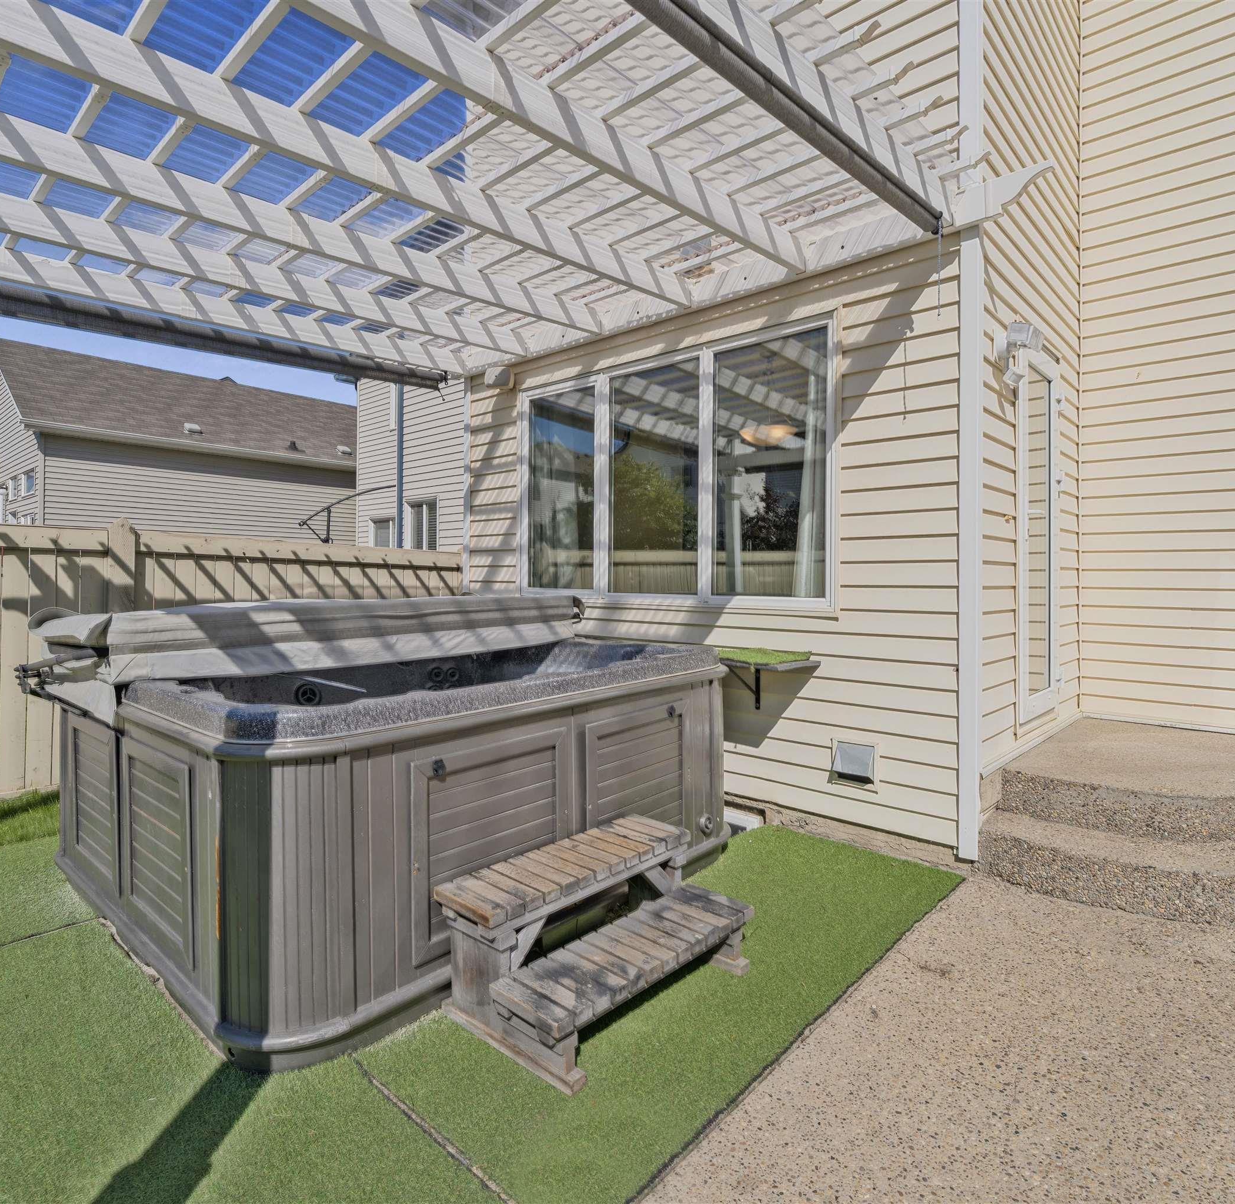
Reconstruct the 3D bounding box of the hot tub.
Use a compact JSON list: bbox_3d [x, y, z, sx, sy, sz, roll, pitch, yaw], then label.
[{"bbox_3d":[-0.996,0.666,3.289,2.250,1.070,2.240,2,3,42],"label":"hot tub"}]

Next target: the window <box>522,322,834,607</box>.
[{"bbox_3d":[0.193,-0.724,4.340,2.390,1.480,0.100,2,3,42],"label":"window"}]

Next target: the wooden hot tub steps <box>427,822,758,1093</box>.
[{"bbox_3d":[-0.059,0.998,2.149,0.538,0.396,0.853,2,3,41],"label":"wooden hot tub steps"}]

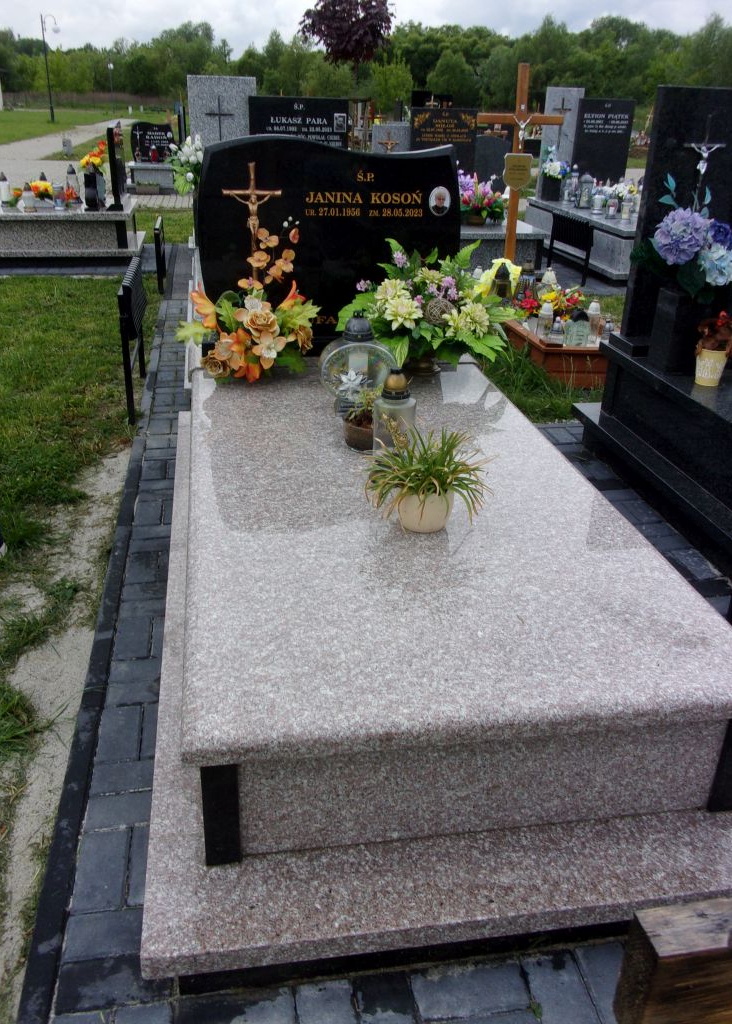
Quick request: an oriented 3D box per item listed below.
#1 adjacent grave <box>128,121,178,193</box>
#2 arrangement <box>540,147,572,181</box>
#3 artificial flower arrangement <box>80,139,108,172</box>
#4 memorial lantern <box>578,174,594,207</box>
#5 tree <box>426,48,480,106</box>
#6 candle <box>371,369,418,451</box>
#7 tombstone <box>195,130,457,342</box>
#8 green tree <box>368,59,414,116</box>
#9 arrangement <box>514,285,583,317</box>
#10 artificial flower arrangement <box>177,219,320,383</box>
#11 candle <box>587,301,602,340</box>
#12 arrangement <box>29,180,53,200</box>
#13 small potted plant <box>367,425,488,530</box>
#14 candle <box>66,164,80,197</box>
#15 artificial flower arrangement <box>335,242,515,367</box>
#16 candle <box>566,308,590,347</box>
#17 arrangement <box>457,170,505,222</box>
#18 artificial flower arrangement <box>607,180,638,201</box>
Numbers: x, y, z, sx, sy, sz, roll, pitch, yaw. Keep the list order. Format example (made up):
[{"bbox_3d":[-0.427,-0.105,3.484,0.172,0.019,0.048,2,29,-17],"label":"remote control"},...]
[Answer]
[{"bbox_3d":[-3.647,-6.005,14.150,0.860,1.100,1.150,-2,27,-10],"label":"adjacent grave"},{"bbox_3d":[2.073,-3.787,9.046,0.300,0.310,0.260,-3,27,-10],"label":"arrangement"},{"bbox_3d":[-2.410,-3.160,7.353,0.240,0.280,0.240,-2,27,-10],"label":"artificial flower arrangement"},{"bbox_3d":[2.287,-3.333,8.591,0.140,0.335,0.140,-3,27,-10],"label":"memorial lantern"},{"bbox_3d":[6.927,-33.932,66.042,3.900,5.270,3.900,-2,27,-10],"label":"tree"},{"bbox_3d":[0.085,-0.285,2.415,0.127,0.267,0.127,-2,27,-10],"label":"candle"},{"bbox_3d":[-0.136,-1.024,3.149,0.980,0.730,0.110,-3,27,-10],"label":"tombstone"},{"bbox_3d":[0.776,-13.579,27.427,1.400,2.580,1.400,-3,27,-10],"label":"green tree"},{"bbox_3d":[1.129,-1.276,5.078,0.390,0.200,0.300,-3,27,-10],"label":"arrangement"},{"bbox_3d":[-0.429,-0.783,3.036,0.500,0.560,0.330,-2,27,-10],"label":"artificial flower arrangement"},{"bbox_3d":[1.312,-1.105,4.756,0.072,0.212,0.072,-3,27,-10],"label":"candle"},{"bbox_3d":[-2.980,-2.928,7.581,0.185,0.190,0.170,-3,27,-10],"label":"arrangement"},{"bbox_3d":[0.157,-0.084,2.058,0.310,0.235,0.300,-2,27,-10],"label":"small potted plant"},{"bbox_3d":[-2.682,-3.002,7.574,0.140,0.325,0.140,-2,27,-10],"label":"candle"},{"bbox_3d":[0.199,-0.715,2.968,0.600,0.450,0.420,-3,27,-10],"label":"artificial flower arrangement"},{"bbox_3d":[1.183,-1.032,4.609,0.110,0.195,0.100,-3,27,-10],"label":"candle"},{"bbox_3d":[0.972,-2.820,7.426,0.480,0.440,0.360,-2,27,-10],"label":"arrangement"},{"bbox_3d":[2.728,-3.409,8.809,0.330,0.240,0.260,-2,27,-10],"label":"artificial flower arrangement"}]

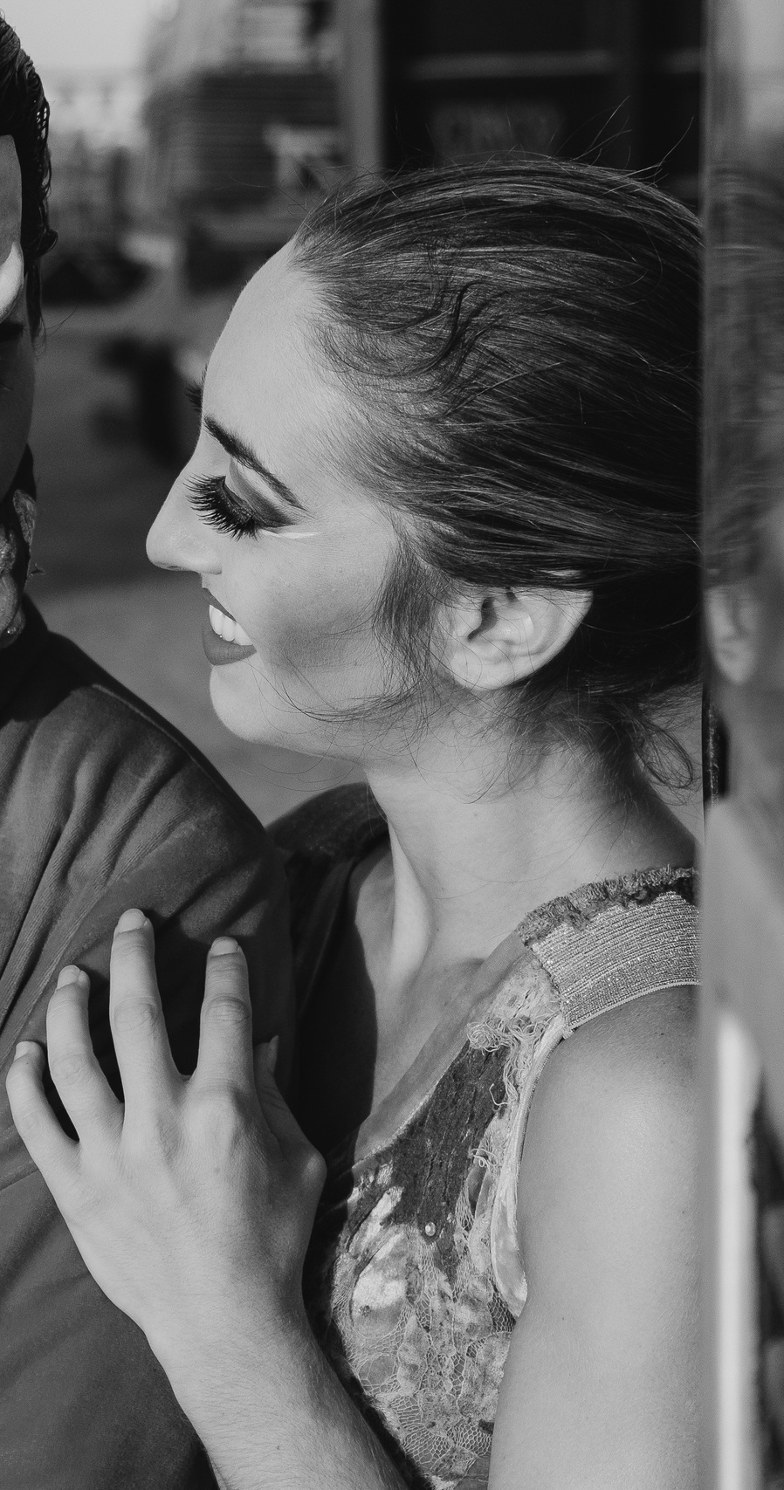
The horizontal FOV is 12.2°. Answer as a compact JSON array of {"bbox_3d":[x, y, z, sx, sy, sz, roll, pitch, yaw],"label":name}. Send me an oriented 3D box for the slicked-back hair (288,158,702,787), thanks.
[{"bbox_3d":[0.048,-0.103,1.380,0.190,0.235,0.170,3,10,-12],"label":"slicked-back hair"}]

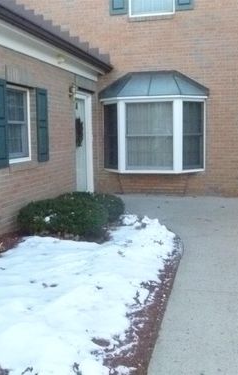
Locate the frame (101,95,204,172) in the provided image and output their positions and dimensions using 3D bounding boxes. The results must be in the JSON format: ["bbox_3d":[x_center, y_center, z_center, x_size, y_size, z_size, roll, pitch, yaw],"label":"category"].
[{"bbox_3d":[0.635,-1.075,8.194,2.171,1.512,0.572,2,8,15],"label":"frame"}]

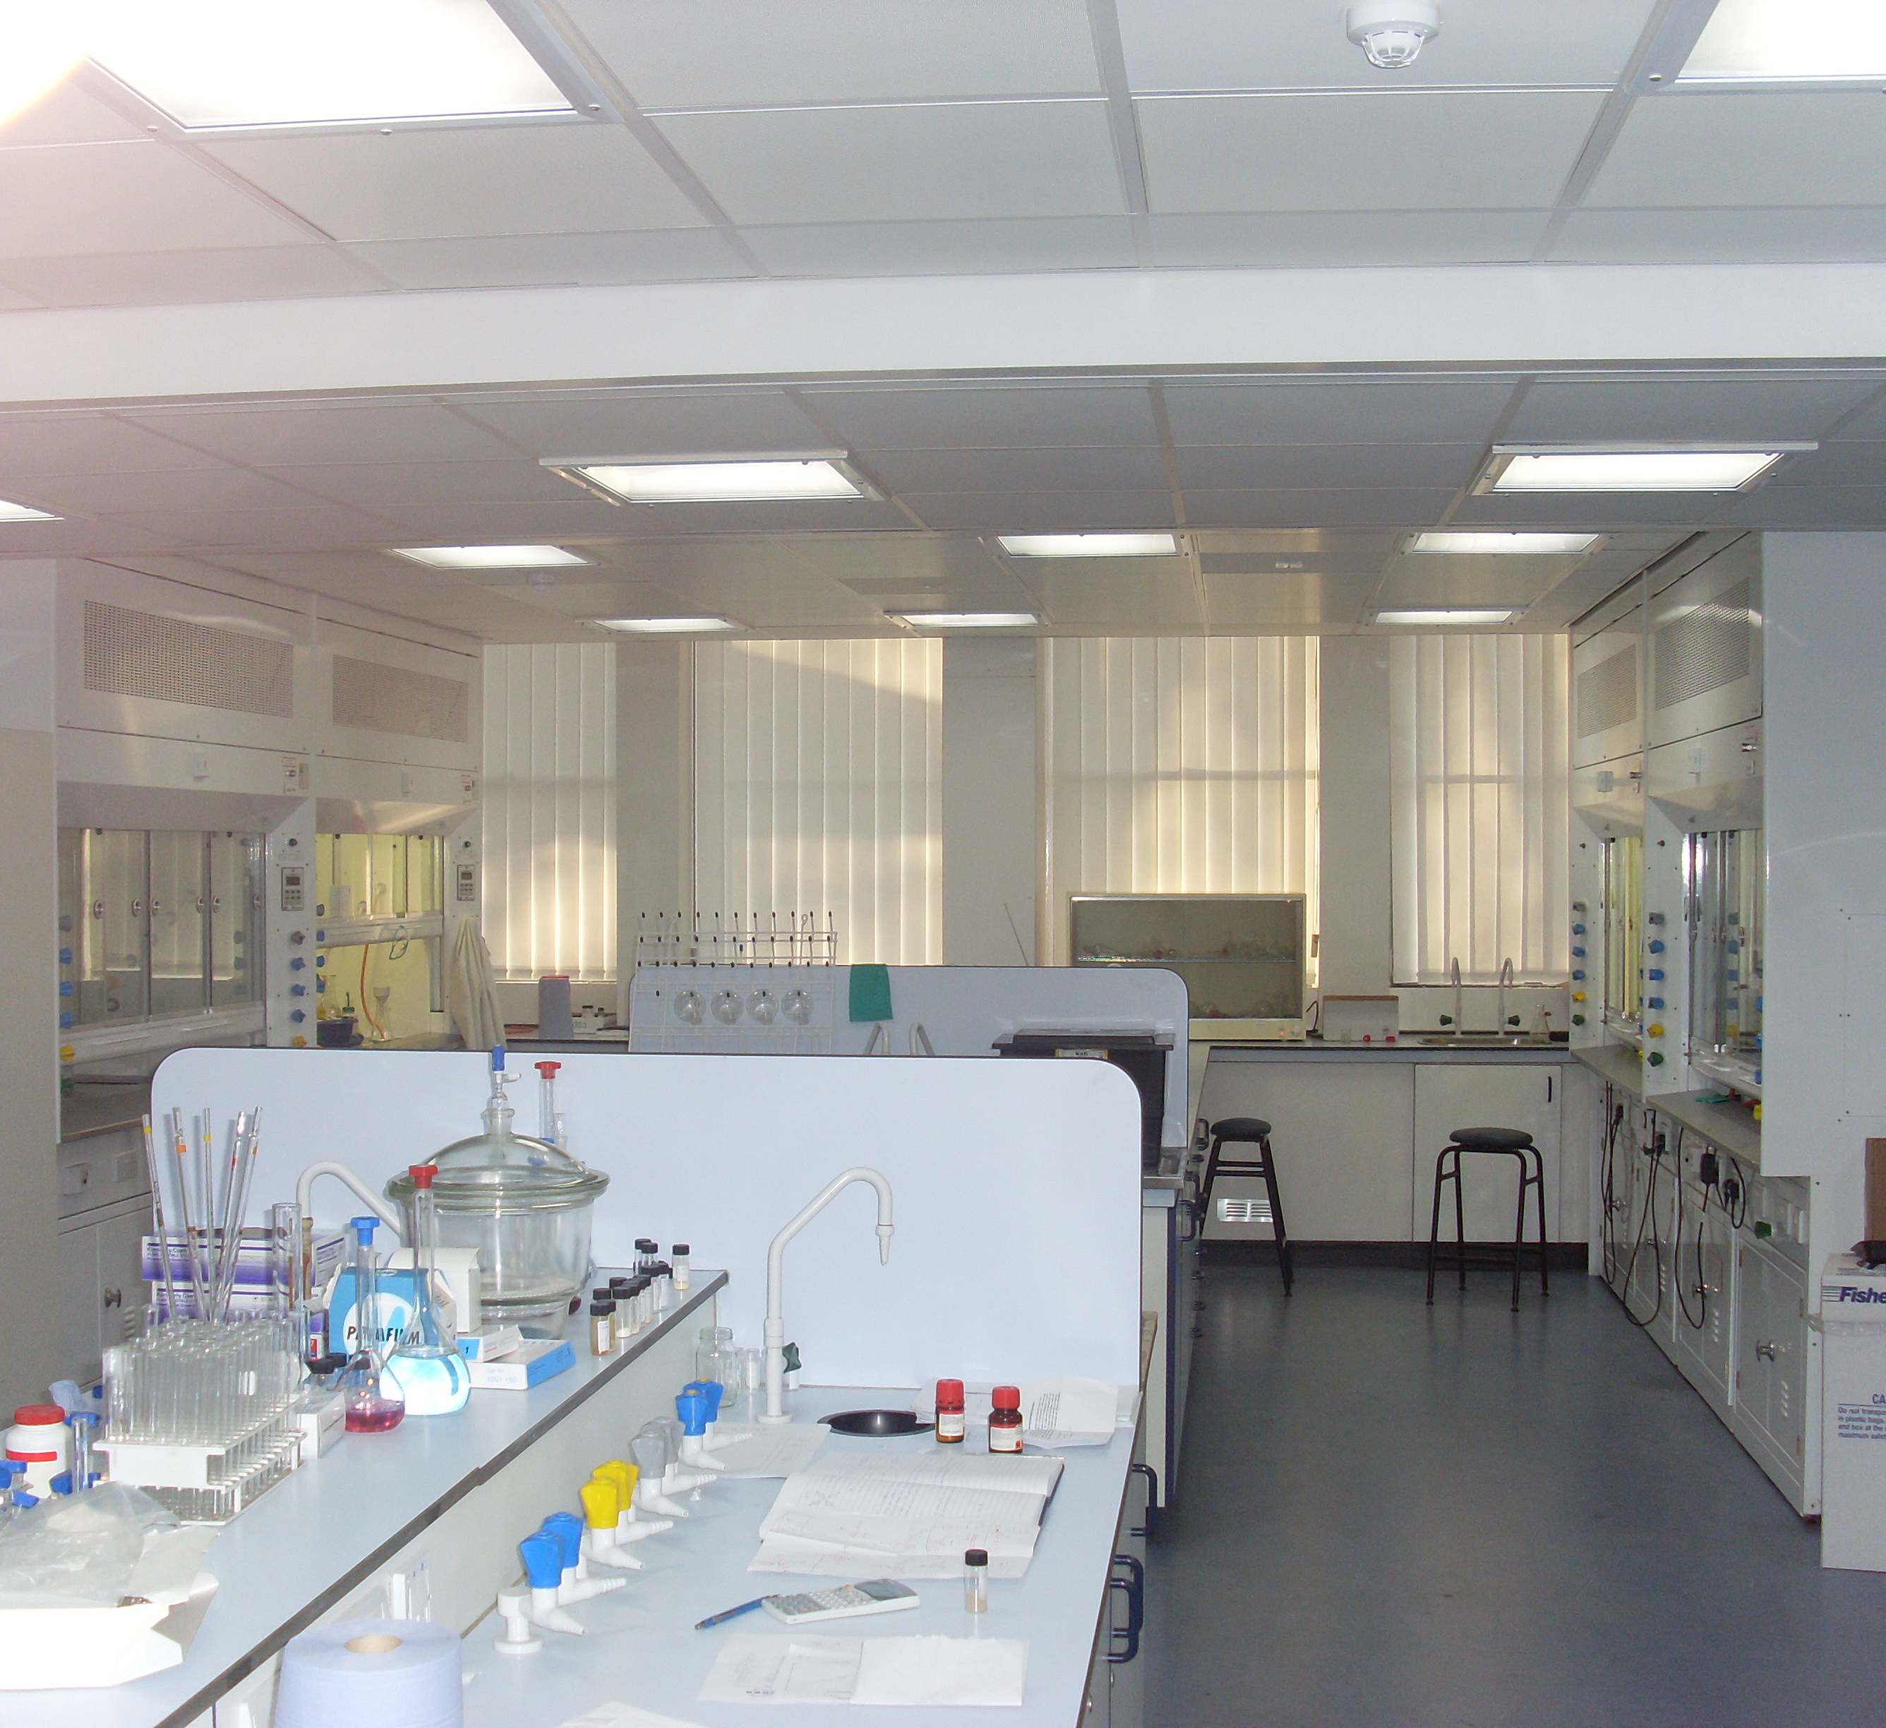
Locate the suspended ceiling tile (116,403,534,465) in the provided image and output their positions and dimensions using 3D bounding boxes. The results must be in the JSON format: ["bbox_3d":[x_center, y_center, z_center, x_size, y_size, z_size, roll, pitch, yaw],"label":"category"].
[{"bbox_3d":[-1.154,-0.827,4.854,0.600,0.020,0.602,0,0,7],"label":"suspended ceiling tile"}]

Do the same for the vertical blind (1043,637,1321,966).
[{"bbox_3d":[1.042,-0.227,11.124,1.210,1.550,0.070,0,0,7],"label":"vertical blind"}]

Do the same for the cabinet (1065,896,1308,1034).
[{"bbox_3d":[1.060,0.442,10.951,1.010,0.630,0.330,0,0,7],"label":"cabinet"}]

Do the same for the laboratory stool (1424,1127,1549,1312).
[{"bbox_3d":[1.970,1.274,9.105,0.360,0.606,0.340,0,0,28],"label":"laboratory stool"}]

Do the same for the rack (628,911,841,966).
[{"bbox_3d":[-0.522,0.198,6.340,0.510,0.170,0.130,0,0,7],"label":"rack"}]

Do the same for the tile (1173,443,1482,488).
[{"bbox_3d":[0.790,-0.827,5.226,0.600,0.020,0.602,0,0,7],"label":"tile"}]

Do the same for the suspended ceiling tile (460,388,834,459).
[{"bbox_3d":[-0.525,-0.800,4.649,0.600,0.025,0.600,0,0,7],"label":"suspended ceiling tile"}]

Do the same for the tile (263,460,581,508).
[{"bbox_3d":[-1.062,-0.799,5.330,0.600,0.025,0.600,0,0,7],"label":"tile"}]

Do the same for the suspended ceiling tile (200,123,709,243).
[{"bbox_3d":[-0.663,-0.940,3.501,0.600,0.025,0.600,0,0,7],"label":"suspended ceiling tile"}]

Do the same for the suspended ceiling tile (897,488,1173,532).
[{"bbox_3d":[0.234,-0.831,5.897,0.600,0.020,0.602,0,0,7],"label":"suspended ceiling tile"}]

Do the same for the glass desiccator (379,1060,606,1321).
[{"bbox_3d":[-0.562,0.420,3.200,0.280,0.340,0.280,0,0,7],"label":"glass desiccator"}]

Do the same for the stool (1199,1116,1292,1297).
[{"bbox_3d":[1.142,1.316,9.670,0.370,0.610,0.330,0,0,9],"label":"stool"}]

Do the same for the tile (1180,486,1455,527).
[{"bbox_3d":[0.817,-0.791,5.566,0.595,0.020,0.595,0,0,7],"label":"tile"}]

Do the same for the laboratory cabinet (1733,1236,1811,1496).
[{"bbox_3d":[2.455,1.308,6.776,0.500,0.550,0.900,0,0,7],"label":"laboratory cabinet"}]

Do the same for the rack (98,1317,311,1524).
[{"bbox_3d":[-0.689,0.515,2.370,0.120,0.160,0.230,0,0,5],"label":"rack"}]

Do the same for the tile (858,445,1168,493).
[{"bbox_3d":[0.155,-0.791,5.040,0.595,0.020,0.595,0,0,7],"label":"tile"}]

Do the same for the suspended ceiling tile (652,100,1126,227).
[{"bbox_3d":[-0.055,-0.978,3.521,0.600,0.020,0.602,0,0,7],"label":"suspended ceiling tile"}]

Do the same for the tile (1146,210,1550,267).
[{"bbox_3d":[0.589,-0.920,3.686,0.595,0.020,0.321,0,0,7],"label":"tile"}]

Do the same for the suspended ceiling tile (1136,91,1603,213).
[{"bbox_3d":[0.537,-0.916,3.246,0.595,0.020,0.585,0,0,7],"label":"suspended ceiling tile"}]

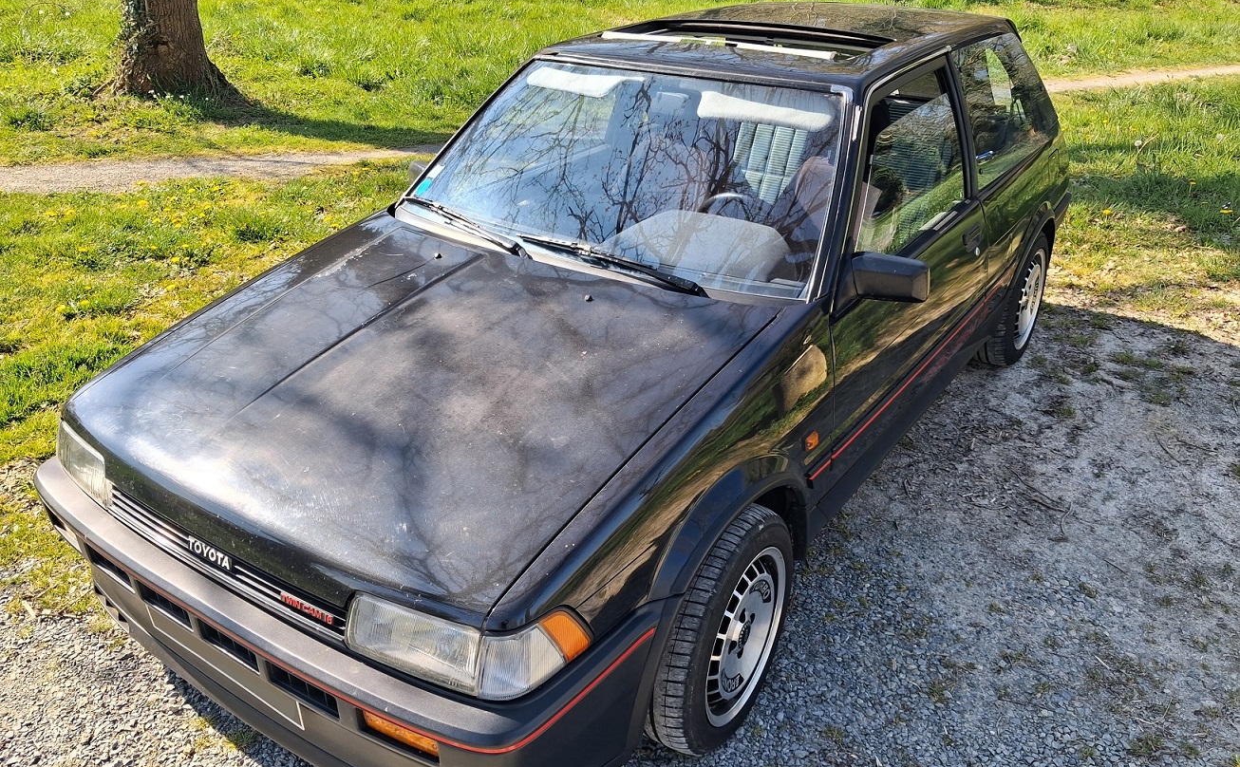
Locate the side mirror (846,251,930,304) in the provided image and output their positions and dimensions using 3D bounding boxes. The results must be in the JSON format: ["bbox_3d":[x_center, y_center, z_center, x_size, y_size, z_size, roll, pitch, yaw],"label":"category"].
[{"bbox_3d":[0.645,-0.263,2.307,0.160,0.100,0.100,17,32,31],"label":"side mirror"}]

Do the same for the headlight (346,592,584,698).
[{"bbox_3d":[-0.268,0.405,1.653,0.380,0.130,0.230,17,32,31],"label":"headlight"}]

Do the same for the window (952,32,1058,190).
[{"bbox_3d":[1.379,-1.013,3.416,0.050,0.440,1.060,-7,18,40],"label":"window"}]

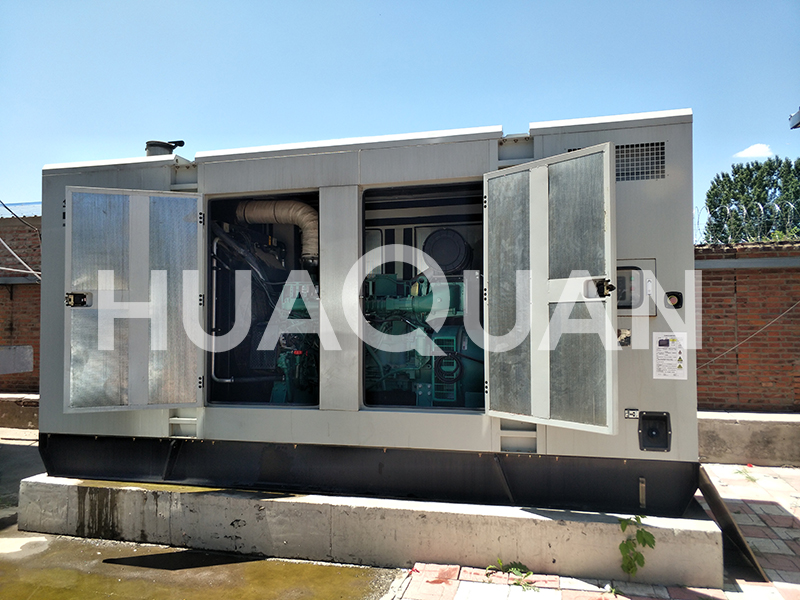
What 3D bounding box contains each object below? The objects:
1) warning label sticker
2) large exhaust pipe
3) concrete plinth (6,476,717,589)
[{"bbox_3d":[1.670,0.347,3.571,0.190,0.290,0.005,-1,-2,14],"label":"warning label sticker"},{"bbox_3d":[-1.068,-0.585,5.094,0.850,0.605,0.230,-1,-2,13],"label":"large exhaust pipe"},{"bbox_3d":[-0.329,1.587,4.916,5.000,0.348,2.035,-1,-2,13],"label":"concrete plinth"}]

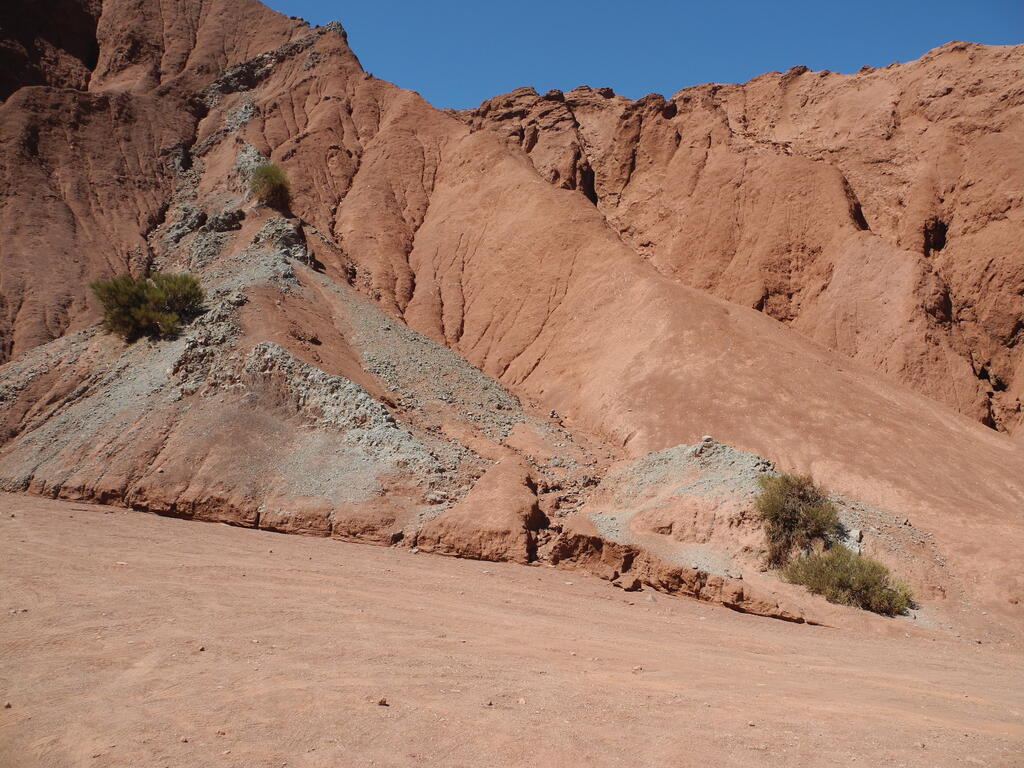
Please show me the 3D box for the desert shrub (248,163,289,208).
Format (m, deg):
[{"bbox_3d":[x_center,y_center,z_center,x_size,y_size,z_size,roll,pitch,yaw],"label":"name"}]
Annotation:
[{"bbox_3d":[-6.002,-4.925,20.500,0.980,0.950,0.950,1,-2,-16],"label":"desert shrub"}]

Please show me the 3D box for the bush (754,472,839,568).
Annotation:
[{"bbox_3d":[2.698,1.267,7.800,0.740,0.780,0.650,-1,-2,19],"label":"bush"}]

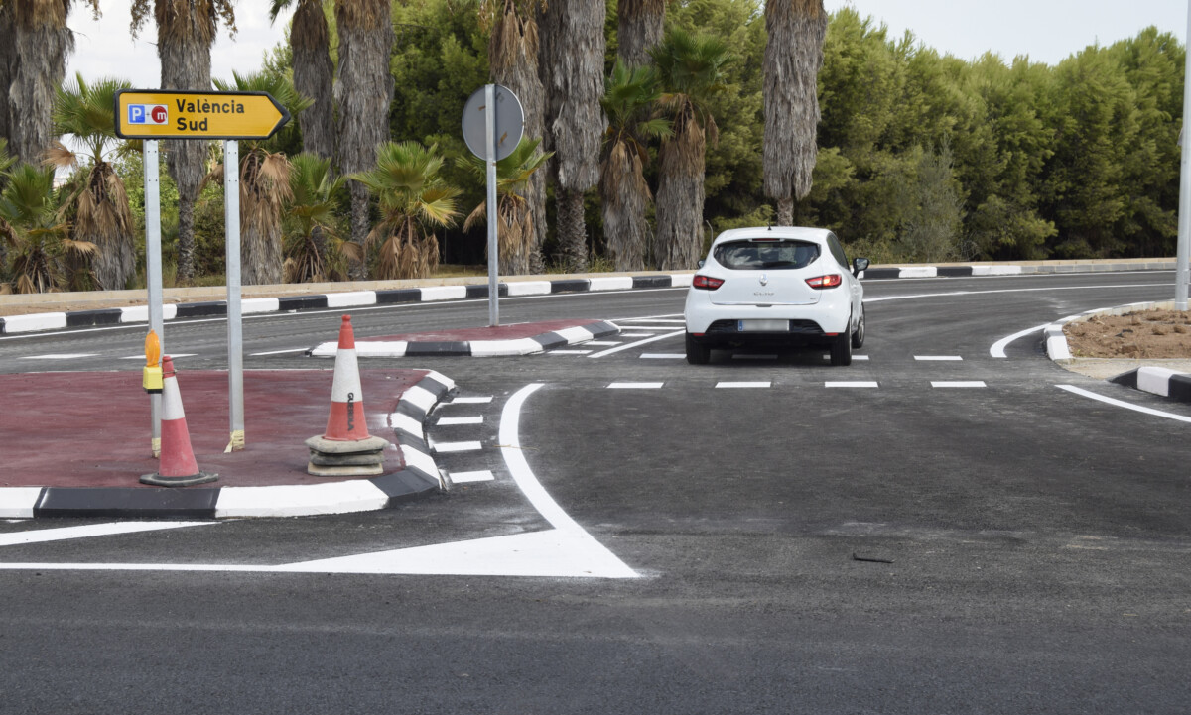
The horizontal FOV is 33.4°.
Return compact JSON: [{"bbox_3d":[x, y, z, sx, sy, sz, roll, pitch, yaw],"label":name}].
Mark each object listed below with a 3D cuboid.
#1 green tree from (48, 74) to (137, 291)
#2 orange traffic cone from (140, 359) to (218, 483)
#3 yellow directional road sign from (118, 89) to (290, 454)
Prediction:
[{"bbox_3d":[-9.052,-3.188,35.860,1.602,3.847,1.602,-1,4,-14],"label":"green tree"},{"bbox_3d":[-2.290,0.339,10.888,0.425,0.700,0.420,-5,4,-12],"label":"orange traffic cone"},{"bbox_3d":[-2.407,-0.517,12.296,1.200,2.218,0.100,-4,5,-39],"label":"yellow directional road sign"}]

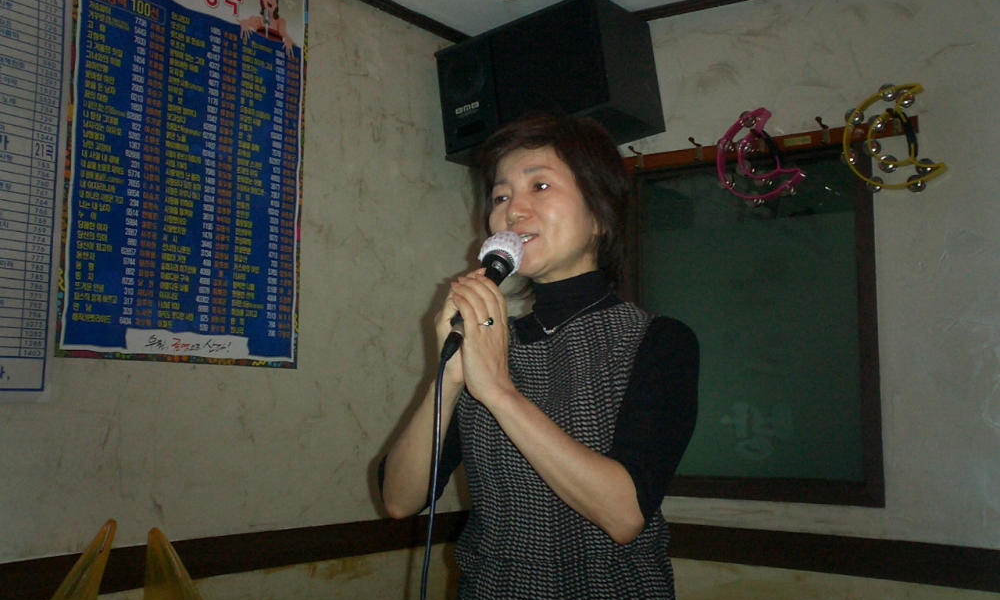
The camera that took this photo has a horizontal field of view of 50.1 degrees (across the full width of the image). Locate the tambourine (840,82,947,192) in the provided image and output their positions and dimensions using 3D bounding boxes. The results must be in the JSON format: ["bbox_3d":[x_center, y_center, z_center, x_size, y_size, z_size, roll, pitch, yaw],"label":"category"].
[{"bbox_3d":[0.914,-0.373,2.484,0.223,0.237,0.045,-3,-7,36],"label":"tambourine"}]

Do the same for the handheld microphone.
[{"bbox_3d":[-0.025,-0.006,1.262,0.056,0.056,0.230,-8,35,30],"label":"handheld microphone"}]

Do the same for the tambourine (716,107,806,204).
[{"bbox_3d":[0.652,-0.361,2.672,0.225,0.234,0.045,-3,-7,36],"label":"tambourine"}]

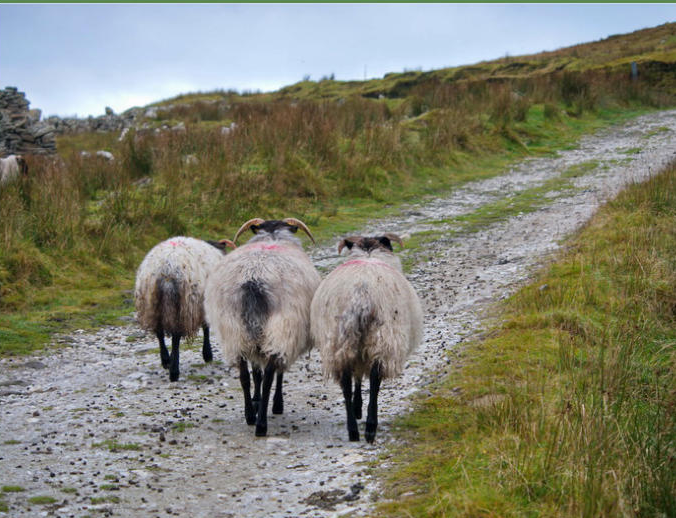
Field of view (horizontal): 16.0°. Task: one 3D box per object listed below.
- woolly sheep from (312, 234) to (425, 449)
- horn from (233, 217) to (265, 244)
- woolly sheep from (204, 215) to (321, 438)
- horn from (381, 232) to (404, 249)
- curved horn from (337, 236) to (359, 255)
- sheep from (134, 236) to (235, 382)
[{"bbox_3d":[0.129,0.336,10.681,0.489,0.865,1.112,0,2,4],"label":"woolly sheep"},{"bbox_3d":[-0.417,-0.134,11.309,0.149,0.113,0.124,0,2,6],"label":"horn"},{"bbox_3d":[-0.334,0.299,10.970,0.520,0.927,1.133,0,2,6],"label":"woolly sheep"},{"bbox_3d":[0.250,-0.085,11.000,0.101,0.077,0.088,0,2,4],"label":"horn"},{"bbox_3d":[0.048,-0.062,10.970,0.101,0.085,0.088,0,2,4],"label":"curved horn"},{"bbox_3d":[-0.796,0.239,12.875,0.443,0.783,1.061,1,2,17],"label":"sheep"}]

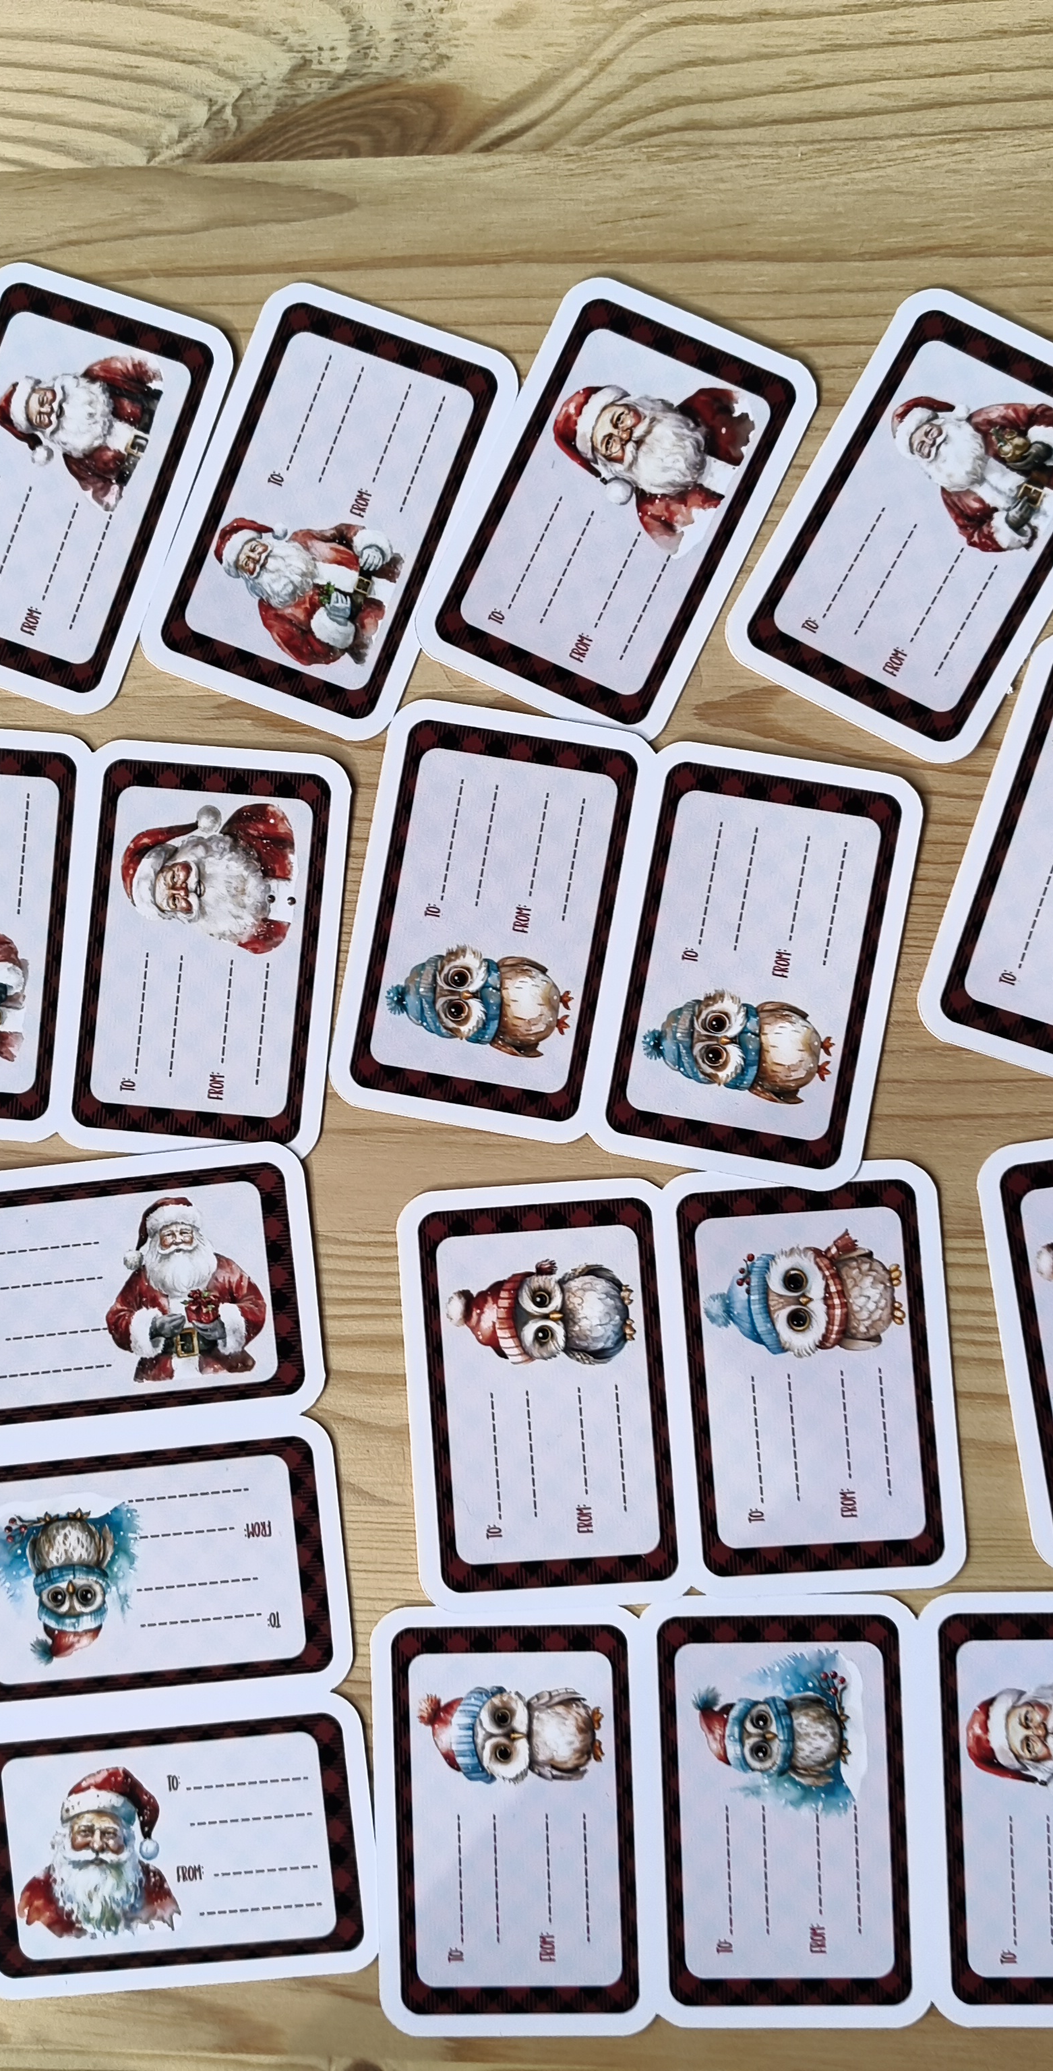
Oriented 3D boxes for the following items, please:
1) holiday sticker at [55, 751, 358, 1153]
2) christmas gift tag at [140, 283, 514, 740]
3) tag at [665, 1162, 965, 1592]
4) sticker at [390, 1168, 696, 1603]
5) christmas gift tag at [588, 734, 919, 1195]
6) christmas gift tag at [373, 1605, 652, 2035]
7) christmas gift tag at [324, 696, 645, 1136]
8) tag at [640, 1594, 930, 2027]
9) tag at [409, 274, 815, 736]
[{"bbox_3d":[-0.060,-0.016,0.354,0.051,0.001,0.077,5,89,4],"label":"holiday sticker"},{"bbox_3d":[-0.037,-0.098,0.354,0.051,0.001,0.077,21,90,5],"label":"christmas gift tag"},{"bbox_3d":[0.050,0.061,0.339,0.050,0.001,0.076,-4,88,4],"label":"tag"},{"bbox_3d":[0.004,0.066,0.348,0.051,0.001,0.077,-4,88,4],"label":"sticker"},{"bbox_3d":[0.041,-0.013,0.342,0.050,0.001,0.076,10,90,5],"label":"christmas gift tag"},{"bbox_3d":[-0.002,0.142,0.346,0.051,0.001,0.077,-2,89,4],"label":"christmas gift tag"},{"bbox_3d":[-0.006,-0.021,0.345,0.050,0.001,0.076,10,90,5],"label":"christmas gift tag"},{"bbox_3d":[0.046,0.137,0.338,0.050,0.001,0.076,-2,89,4],"label":"tag"},{"bbox_3d":[0.016,-0.096,0.350,0.051,0.001,0.077,25,91,4],"label":"tag"}]

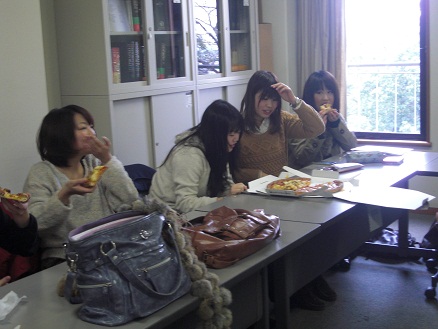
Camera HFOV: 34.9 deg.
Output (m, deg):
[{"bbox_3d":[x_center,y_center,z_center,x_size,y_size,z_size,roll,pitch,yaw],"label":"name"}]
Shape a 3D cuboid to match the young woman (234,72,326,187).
[{"bbox_3d":[0.297,0.140,3.643,0.520,1.250,0.700,-9,11,-33],"label":"young woman"}]

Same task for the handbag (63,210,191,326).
[{"bbox_3d":[-0.241,0.265,1.928,0.160,0.240,0.325,5,12,39],"label":"handbag"}]

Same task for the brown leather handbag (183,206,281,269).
[{"bbox_3d":[0.017,0.228,2.412,0.230,0.130,0.340,5,12,39],"label":"brown leather handbag"}]

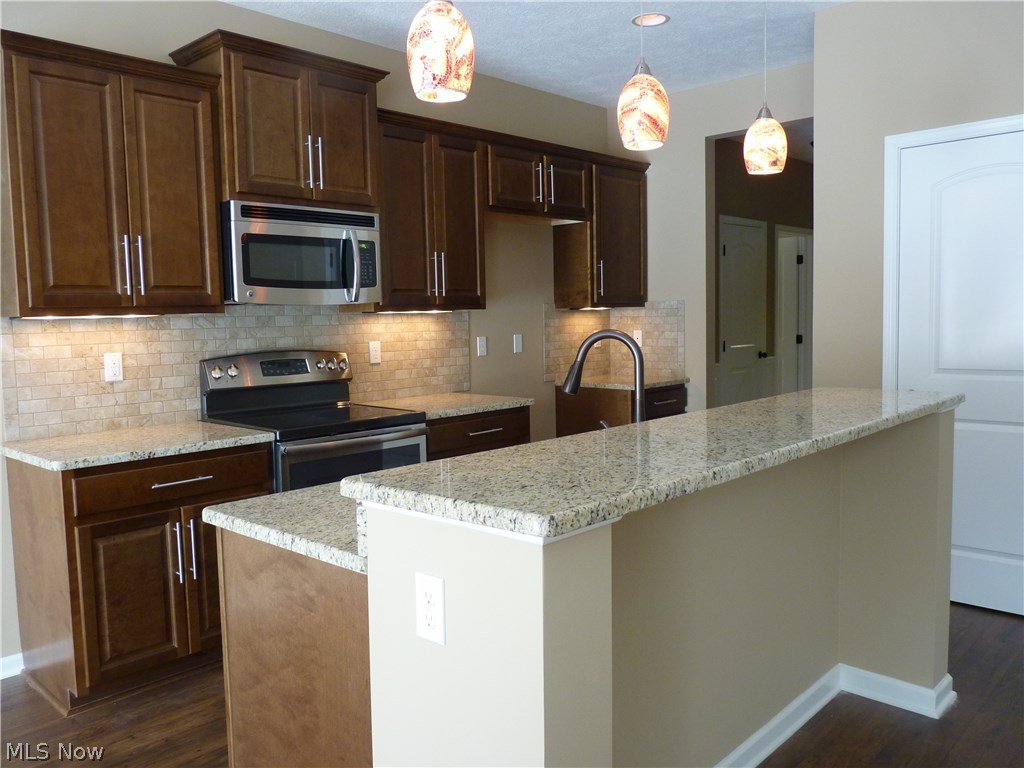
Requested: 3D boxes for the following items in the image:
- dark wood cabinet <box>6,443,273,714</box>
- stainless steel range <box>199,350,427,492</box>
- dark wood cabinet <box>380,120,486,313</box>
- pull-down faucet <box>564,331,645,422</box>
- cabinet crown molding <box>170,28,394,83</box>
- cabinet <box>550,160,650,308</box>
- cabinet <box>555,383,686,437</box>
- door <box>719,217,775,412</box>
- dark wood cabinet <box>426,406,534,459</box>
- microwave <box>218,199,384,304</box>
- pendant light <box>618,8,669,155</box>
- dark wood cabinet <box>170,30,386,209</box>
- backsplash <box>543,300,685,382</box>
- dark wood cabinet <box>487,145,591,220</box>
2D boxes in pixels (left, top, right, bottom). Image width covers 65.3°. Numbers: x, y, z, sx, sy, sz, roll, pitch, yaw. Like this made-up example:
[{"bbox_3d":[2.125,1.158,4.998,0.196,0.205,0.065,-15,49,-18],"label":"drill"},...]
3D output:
[{"bbox_3d":[-1.425,0.677,3.137,0.635,0.867,0.755,4,7,44],"label":"dark wood cabinet"},{"bbox_3d":[-0.878,0.469,3.651,0.685,1.200,0.756,3,7,43],"label":"stainless steel range"},{"bbox_3d":[-0.526,-0.857,4.232,0.325,0.933,0.760,3,7,43],"label":"dark wood cabinet"},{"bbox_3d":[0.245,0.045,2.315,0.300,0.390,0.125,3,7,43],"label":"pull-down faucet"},{"bbox_3d":[-1.012,-1.400,3.570,0.420,0.054,0.851,4,7,44],"label":"cabinet crown molding"},{"bbox_3d":[0.601,-0.966,5.353,0.326,0.907,0.603,4,7,44],"label":"cabinet"},{"bbox_3d":[0.738,0.434,5.375,0.635,0.867,0.601,4,7,44],"label":"cabinet"},{"bbox_3d":[1.893,-0.270,6.526,0.065,2.060,0.732,3,7,43],"label":"door"},{"bbox_3d":[-0.383,0.569,4.247,0.630,0.876,0.762,3,7,43],"label":"dark wood cabinet"},{"bbox_3d":[-1.012,-0.573,3.668,0.420,0.423,0.757,3,7,43],"label":"microwave"},{"bbox_3d":[0.347,-0.804,2.109,0.140,0.369,0.140,-1,5,0],"label":"pendant light"},{"bbox_3d":[-1.016,-1.111,3.617,0.440,0.642,0.841,3,7,43],"label":"dark wood cabinet"},{"bbox_3d":[0.682,-0.284,5.275,0.620,0.507,0.710,4,7,44],"label":"backsplash"},{"bbox_3d":[0.067,-1.175,4.780,0.326,0.366,0.925,4,7,44],"label":"dark wood cabinet"}]

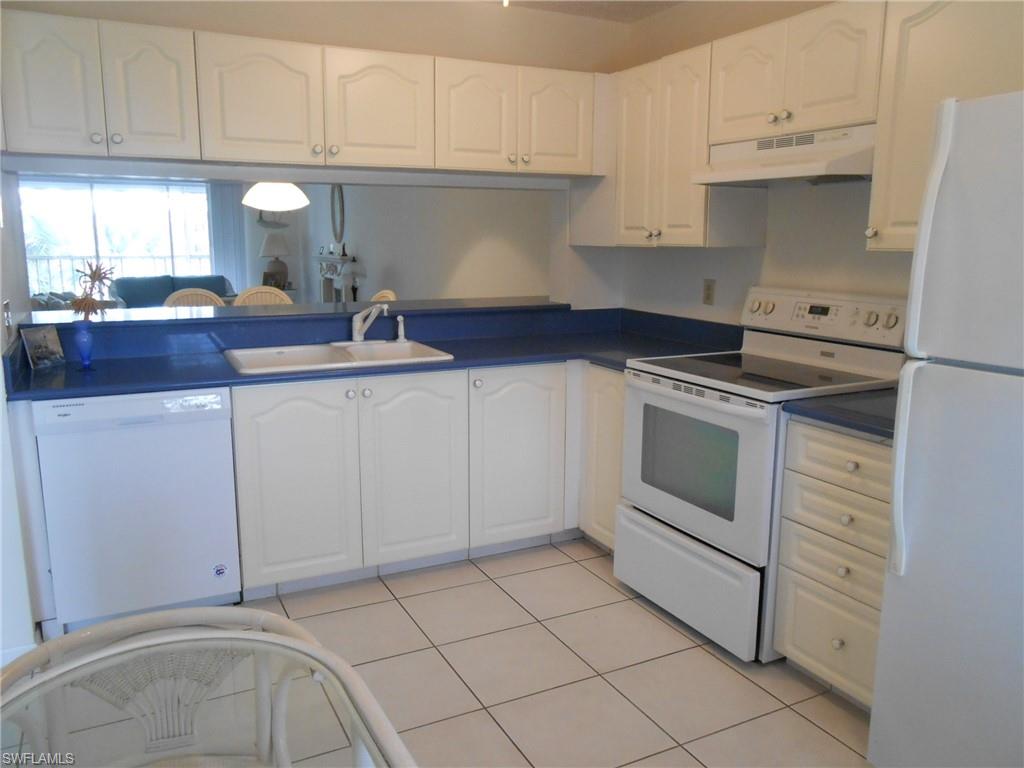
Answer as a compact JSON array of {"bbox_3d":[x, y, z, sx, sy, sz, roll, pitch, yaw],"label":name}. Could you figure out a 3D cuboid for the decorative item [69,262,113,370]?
[{"bbox_3d":[-1.566,-0.251,2.872,0.138,0.396,0.150,-5,11,-26],"label":"decorative item"}]

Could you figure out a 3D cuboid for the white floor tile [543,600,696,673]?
[{"bbox_3d":[0.374,0.895,2.746,0.402,0.010,0.402,-5,12,-26],"label":"white floor tile"}]

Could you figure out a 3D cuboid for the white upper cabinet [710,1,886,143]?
[{"bbox_3d":[1.092,-1.070,2.724,0.328,0.389,0.761,-5,11,-26],"label":"white upper cabinet"}]

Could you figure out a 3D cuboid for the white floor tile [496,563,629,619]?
[{"bbox_3d":[0.189,0.831,3.104,0.401,0.010,0.401,-5,11,-26],"label":"white floor tile"}]

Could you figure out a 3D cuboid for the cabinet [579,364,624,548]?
[{"bbox_3d":[0.678,0.285,3.405,0.621,0.776,0.419,-5,12,-26],"label":"cabinet"}]

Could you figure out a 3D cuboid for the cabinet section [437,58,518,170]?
[{"bbox_3d":[-0.220,-1.170,3.449,0.389,0.447,0.330,-5,11,-26],"label":"cabinet section"}]

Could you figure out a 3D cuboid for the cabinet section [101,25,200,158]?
[{"bbox_3d":[-1.359,-1.069,2.896,0.308,0.447,0.330,-5,11,-26],"label":"cabinet section"}]

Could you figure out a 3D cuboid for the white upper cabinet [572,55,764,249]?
[{"bbox_3d":[0.679,-1.013,3.499,0.329,0.764,1.035,-5,12,-26],"label":"white upper cabinet"}]

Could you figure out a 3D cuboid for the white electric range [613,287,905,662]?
[{"bbox_3d":[0.912,0.259,2.860,0.710,1.180,0.762,-5,11,-26],"label":"white electric range"}]

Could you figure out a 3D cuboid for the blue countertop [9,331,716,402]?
[{"bbox_3d":[-0.407,-0.080,3.130,2.745,0.040,1.020,-5,12,-26],"label":"blue countertop"}]

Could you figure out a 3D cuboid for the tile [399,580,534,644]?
[{"bbox_3d":[-0.174,0.863,2.925,0.401,0.010,0.401,-5,11,-26],"label":"tile"}]

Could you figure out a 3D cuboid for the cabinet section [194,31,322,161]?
[{"bbox_3d":[-1.014,-1.100,3.064,0.462,0.447,0.330,-5,11,-26],"label":"cabinet section"}]

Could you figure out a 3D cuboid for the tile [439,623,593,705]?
[{"bbox_3d":[0.010,0.927,2.568,0.402,0.010,0.402,-5,12,-26],"label":"tile"}]

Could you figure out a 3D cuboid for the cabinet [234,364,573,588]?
[{"bbox_3d":[-0.501,0.296,3.392,1.421,0.786,0.600,-5,11,-26],"label":"cabinet"}]

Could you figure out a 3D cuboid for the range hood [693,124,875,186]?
[{"bbox_3d":[1.023,-0.799,2.737,0.483,0.150,0.761,-5,11,-26],"label":"range hood"}]

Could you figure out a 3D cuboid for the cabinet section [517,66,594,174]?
[{"bbox_3d":[0.130,-1.201,3.619,0.391,0.447,0.330,-5,11,-26],"label":"cabinet section"}]

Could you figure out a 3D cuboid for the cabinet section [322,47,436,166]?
[{"bbox_3d":[-0.601,-1.136,3.264,0.459,0.447,0.330,-5,11,-26],"label":"cabinet section"}]

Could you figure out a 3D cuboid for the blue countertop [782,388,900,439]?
[{"bbox_3d":[1.216,0.088,2.225,0.662,0.040,0.534,-5,12,-26],"label":"blue countertop"}]

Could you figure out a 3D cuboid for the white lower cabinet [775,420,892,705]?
[{"bbox_3d":[1.232,0.487,2.311,0.621,0.776,0.532,-5,12,-26],"label":"white lower cabinet"}]

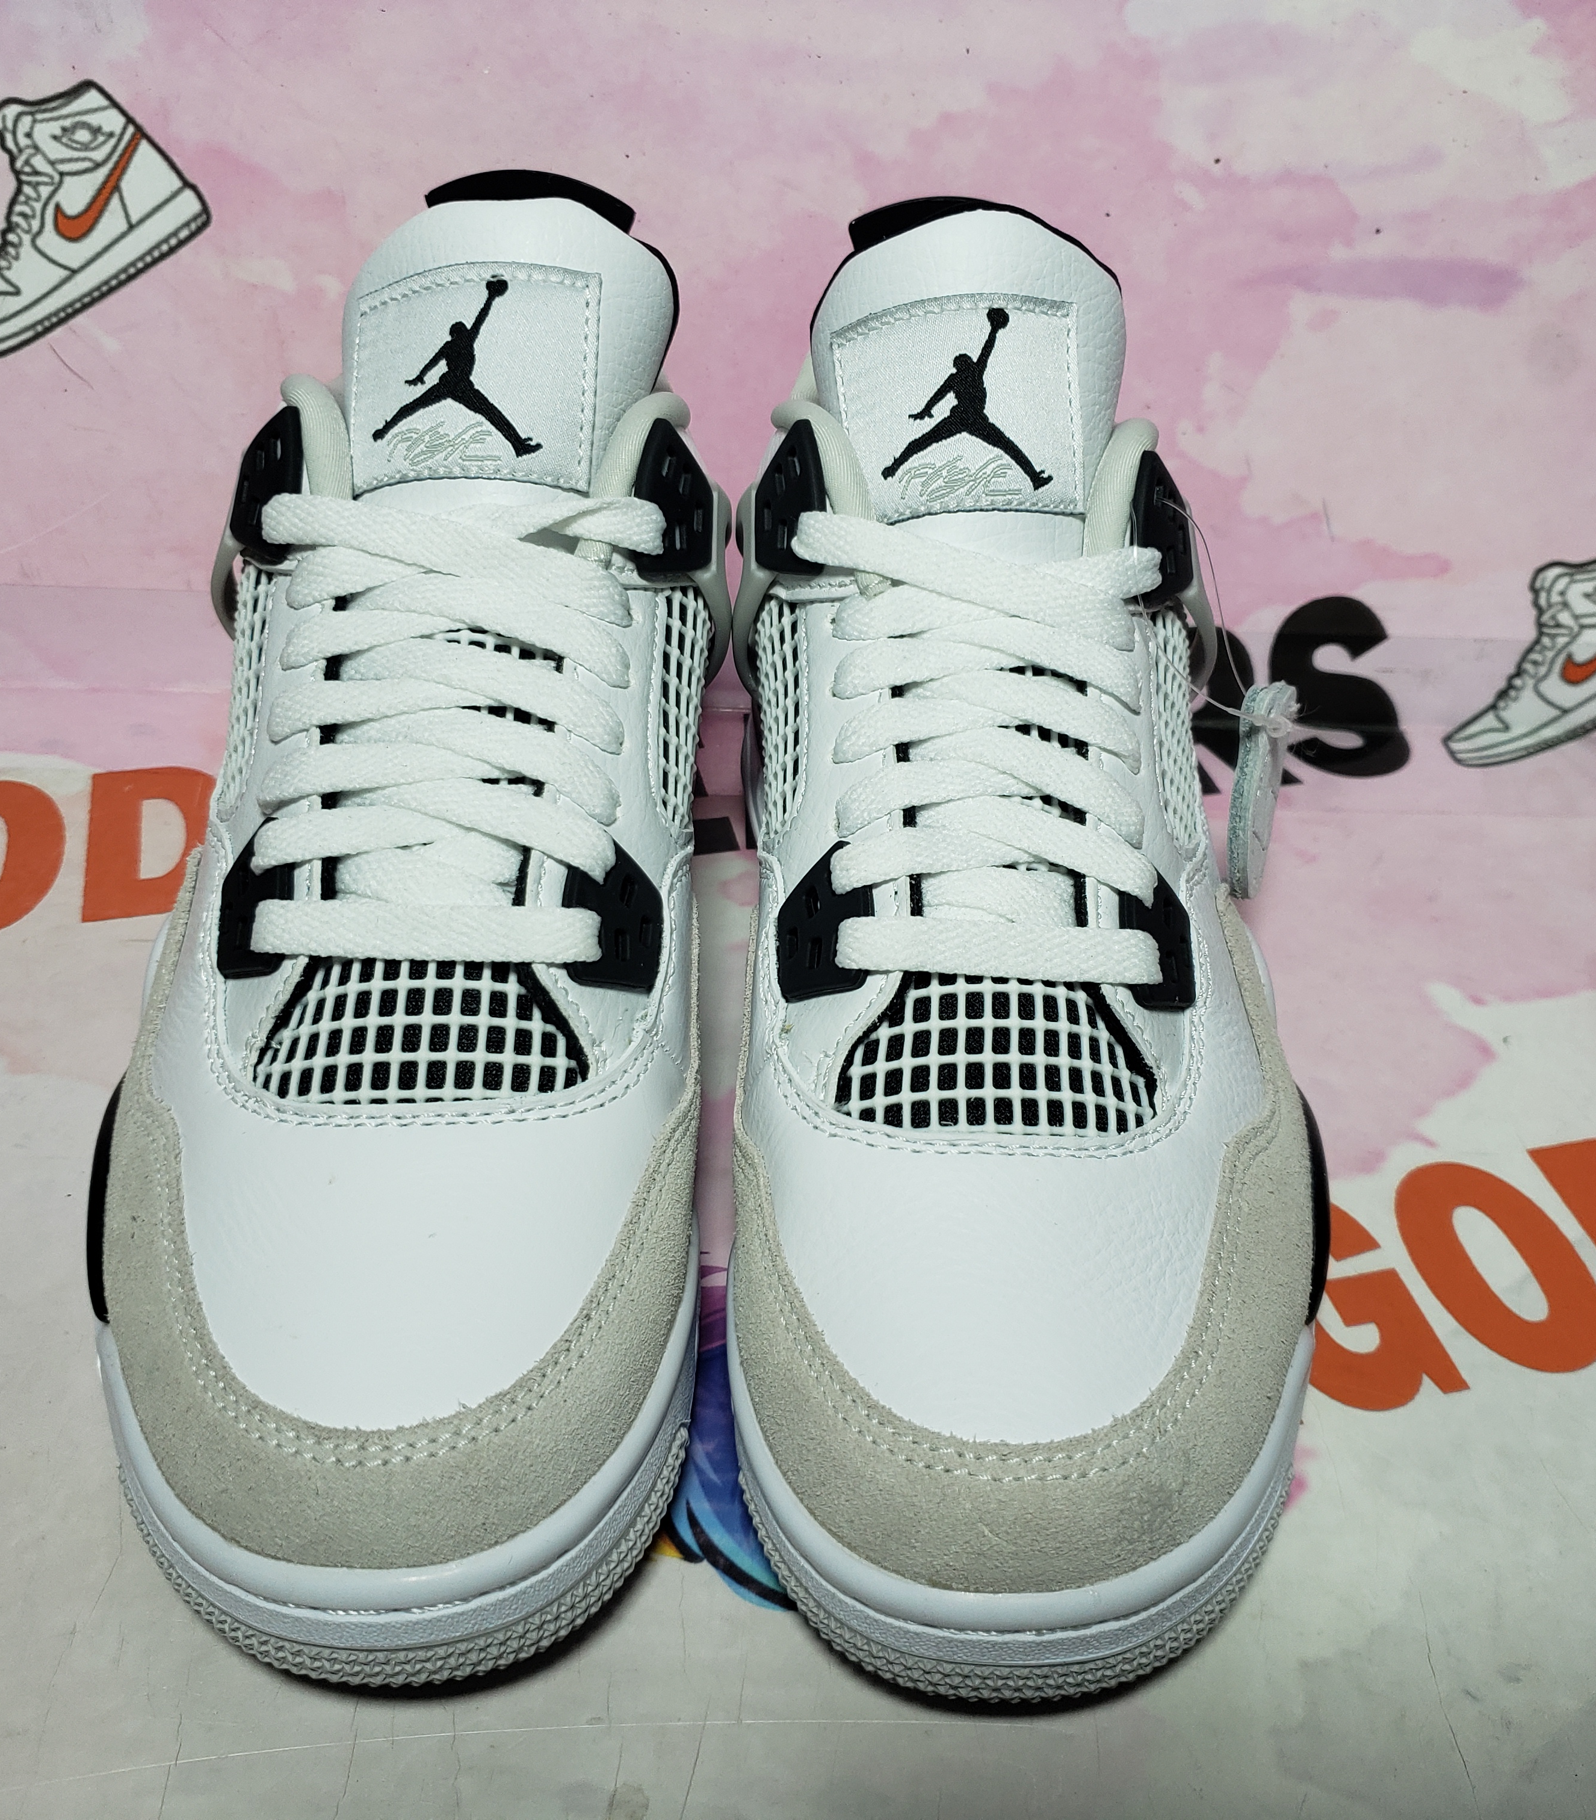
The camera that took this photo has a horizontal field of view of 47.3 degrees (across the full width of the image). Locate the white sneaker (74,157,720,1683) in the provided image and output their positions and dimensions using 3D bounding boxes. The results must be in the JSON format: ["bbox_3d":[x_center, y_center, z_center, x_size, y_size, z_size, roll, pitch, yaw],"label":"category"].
[{"bbox_3d":[-0.063,-0.033,0.327,0.105,0.160,0.290,3,41,-5],"label":"white sneaker"}]

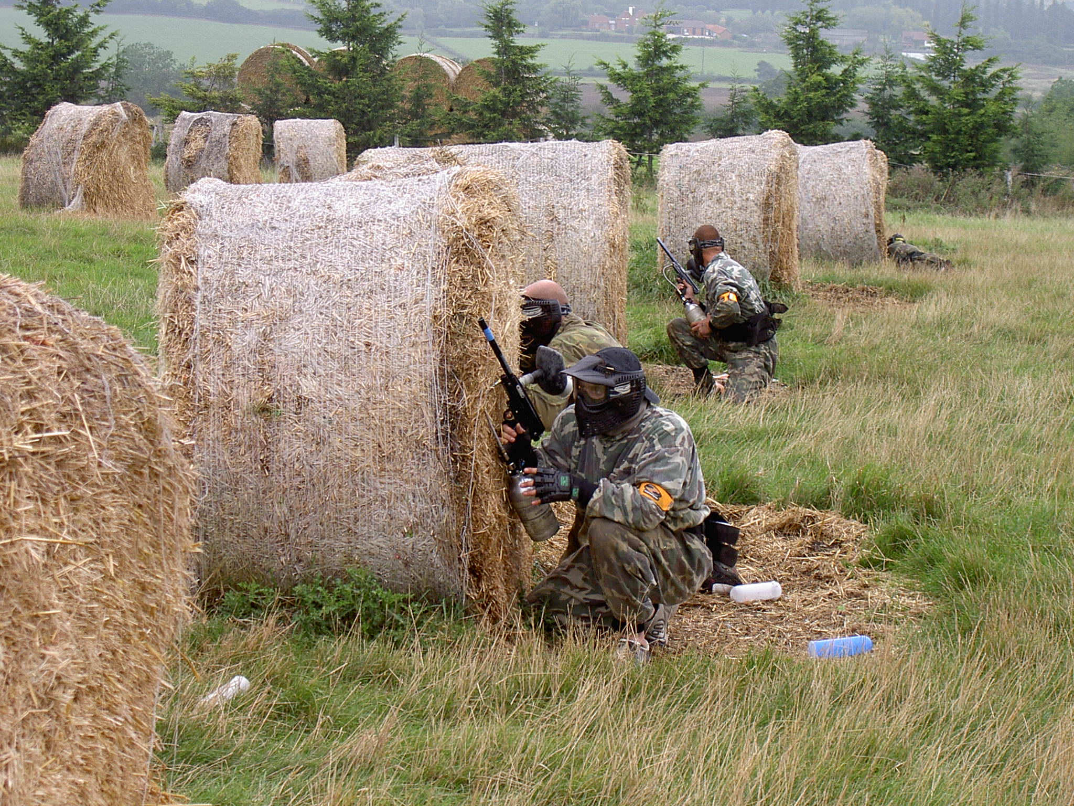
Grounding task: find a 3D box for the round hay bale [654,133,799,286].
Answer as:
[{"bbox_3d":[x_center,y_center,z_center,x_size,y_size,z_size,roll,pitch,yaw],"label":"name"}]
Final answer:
[{"bbox_3d":[1.872,-1.889,30.300,1.170,1.470,1.500,1,6,13],"label":"round hay bale"}]

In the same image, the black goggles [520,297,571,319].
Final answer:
[{"bbox_3d":[0.015,-0.362,11.900,0.210,0.090,0.180,-1,6,-21],"label":"black goggles"}]

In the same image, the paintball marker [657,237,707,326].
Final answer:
[{"bbox_3d":[0.916,-0.750,19.200,0.260,0.650,0.110,-38,0,0],"label":"paintball marker"}]

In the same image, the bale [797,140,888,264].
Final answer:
[{"bbox_3d":[3.529,-2.351,36.300,1.150,1.450,1.500,1,6,10],"label":"bale"}]

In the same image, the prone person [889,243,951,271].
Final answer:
[{"bbox_3d":[4.568,-1.736,37.000,0.520,0.360,1.650,0,11,-22],"label":"prone person"}]

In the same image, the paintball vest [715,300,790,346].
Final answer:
[{"bbox_3d":[1.303,-0.491,19.000,0.340,0.240,0.360,-16,-8,41],"label":"paintball vest"}]

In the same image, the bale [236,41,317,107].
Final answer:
[{"bbox_3d":[-5.502,-6.734,65.100,1.500,1.500,1.200,2,6,3],"label":"bale"}]

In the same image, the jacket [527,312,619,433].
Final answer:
[{"bbox_3d":[0.157,-0.096,12.000,0.420,0.550,0.480,-4,7,-34],"label":"jacket"}]

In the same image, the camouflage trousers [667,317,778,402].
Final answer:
[{"bbox_3d":[1.145,-0.262,19.200,0.680,0.540,0.500,2,6,3],"label":"camouflage trousers"}]

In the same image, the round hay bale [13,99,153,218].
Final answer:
[{"bbox_3d":[-6.036,-3.257,41.600,1.200,1.480,1.500,6,7,33],"label":"round hay bale"}]

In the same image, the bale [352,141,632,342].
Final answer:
[{"bbox_3d":[-0.339,-1.257,23.900,2.000,1.530,1.500,2,6,2],"label":"bale"}]

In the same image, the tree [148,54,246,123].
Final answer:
[{"bbox_3d":[-6.656,-5.662,61.000,1.900,2.380,1.900,2,6,0],"label":"tree"}]

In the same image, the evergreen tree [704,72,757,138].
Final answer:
[{"bbox_3d":[3.756,-5.173,60.000,1.150,2.620,1.150,2,6,0],"label":"evergreen tree"}]

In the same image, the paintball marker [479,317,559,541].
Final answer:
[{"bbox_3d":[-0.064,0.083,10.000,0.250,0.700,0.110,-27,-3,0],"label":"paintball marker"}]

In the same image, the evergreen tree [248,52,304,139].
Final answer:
[{"bbox_3d":[-5.097,-5.604,60.500,1.250,2.520,1.250,2,6,0],"label":"evergreen tree"}]

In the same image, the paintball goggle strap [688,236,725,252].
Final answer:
[{"bbox_3d":[1.038,-0.971,19.000,0.190,0.080,0.210,-3,2,-41],"label":"paintball goggle strap"}]

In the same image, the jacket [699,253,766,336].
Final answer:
[{"bbox_3d":[1.151,-0.651,18.300,0.380,0.520,0.460,3,6,28],"label":"jacket"}]

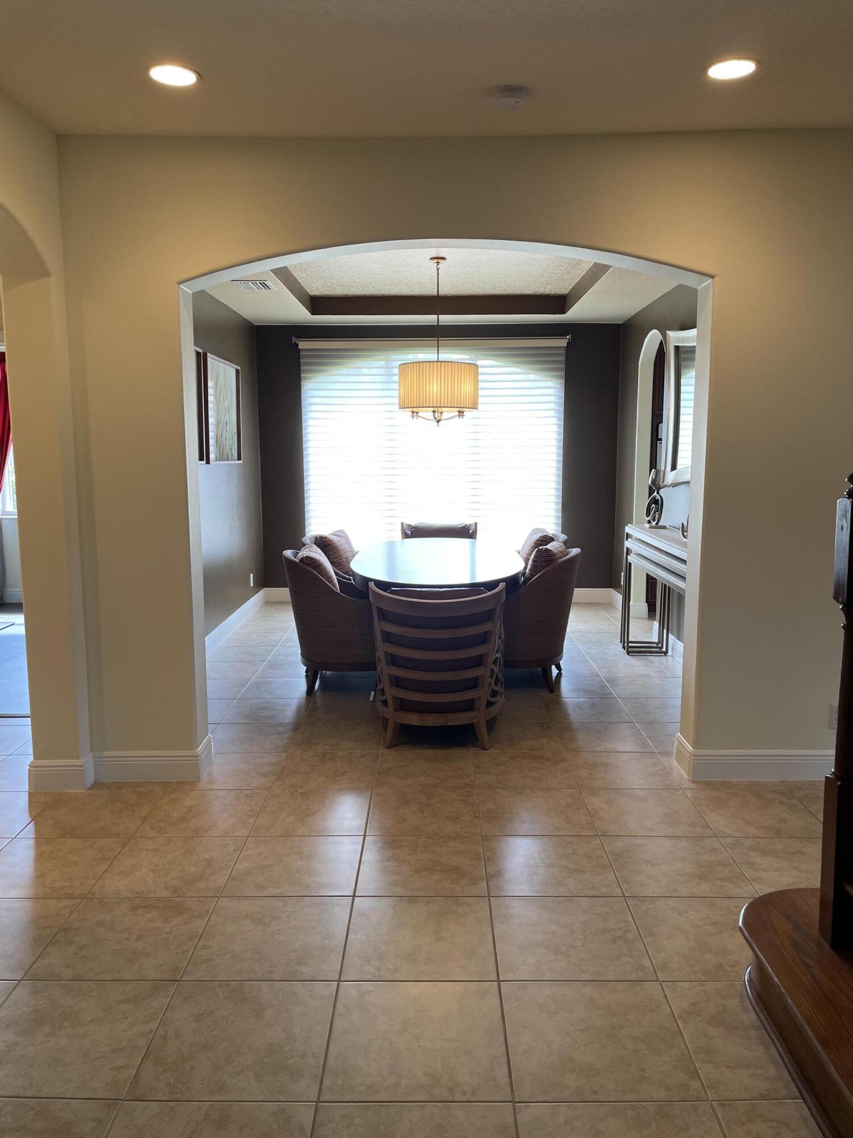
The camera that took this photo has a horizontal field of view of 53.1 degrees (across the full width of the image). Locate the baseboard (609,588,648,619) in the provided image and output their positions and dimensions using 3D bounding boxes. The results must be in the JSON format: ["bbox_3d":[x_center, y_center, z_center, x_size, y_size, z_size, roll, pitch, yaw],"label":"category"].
[{"bbox_3d":[1.849,0.308,7.803,0.170,0.139,0.714,0,8,0],"label":"baseboard"}]

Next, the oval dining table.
[{"bbox_3d":[0.077,0.289,5.879,1.095,0.755,2.399,0,8,1],"label":"oval dining table"}]

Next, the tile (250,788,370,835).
[{"bbox_3d":[-0.464,1.014,3.555,0.450,0.010,0.450,0,8,1],"label":"tile"}]

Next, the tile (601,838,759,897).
[{"bbox_3d":[0.909,1.092,3.145,0.457,0.012,0.457,0,8,0],"label":"tile"}]

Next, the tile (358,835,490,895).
[{"bbox_3d":[-0.014,1.076,3.101,0.450,0.010,0.450,0,8,1],"label":"tile"}]

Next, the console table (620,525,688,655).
[{"bbox_3d":[1.599,0.254,5.554,0.273,0.899,1.850,0,8,1],"label":"console table"}]

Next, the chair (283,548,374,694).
[{"bbox_3d":[-0.591,0.318,5.552,0.693,0.859,0.656,-1,8,-7],"label":"chair"}]

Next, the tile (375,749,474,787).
[{"bbox_3d":[-0.006,0.950,4.010,0.455,0.010,0.455,0,8,1],"label":"tile"}]

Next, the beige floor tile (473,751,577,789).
[{"bbox_3d":[0.452,0.954,4.030,0.455,0.012,0.451,0,8,0],"label":"beige floor tile"}]

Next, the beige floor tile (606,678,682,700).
[{"bbox_3d":[1.376,0.751,5.351,0.455,0.010,0.455,0,8,1],"label":"beige floor tile"}]

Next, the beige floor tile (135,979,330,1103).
[{"bbox_3d":[-0.476,1.208,2.207,0.450,0.010,0.450,0,8,1],"label":"beige floor tile"}]

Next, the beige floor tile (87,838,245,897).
[{"bbox_3d":[-0.939,1.099,3.160,0.457,0.012,0.457,0,8,0],"label":"beige floor tile"}]

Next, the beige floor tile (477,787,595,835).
[{"bbox_3d":[0.451,1.028,3.606,0.457,0.012,0.457,0,8,0],"label":"beige floor tile"}]

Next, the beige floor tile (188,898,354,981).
[{"bbox_3d":[-0.479,1.159,2.688,0.455,0.012,0.451,0,8,0],"label":"beige floor tile"}]

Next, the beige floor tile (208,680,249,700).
[{"bbox_3d":[-1.378,0.763,5.395,0.455,0.012,0.451,0,8,0],"label":"beige floor tile"}]

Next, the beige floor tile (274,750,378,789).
[{"bbox_3d":[-0.468,0.959,4.037,0.455,0.012,0.451,0,8,0],"label":"beige floor tile"}]

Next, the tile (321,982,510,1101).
[{"bbox_3d":[-0.022,1.226,2.238,0.457,0.012,0.457,0,8,0],"label":"tile"}]

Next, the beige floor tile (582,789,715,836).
[{"bbox_3d":[0.904,1.011,3.551,0.455,0.010,0.455,0,8,1],"label":"beige floor tile"}]

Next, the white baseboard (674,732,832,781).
[{"bbox_3d":[1.554,0.863,3.977,0.721,0.144,0.273,0,8,1],"label":"white baseboard"}]

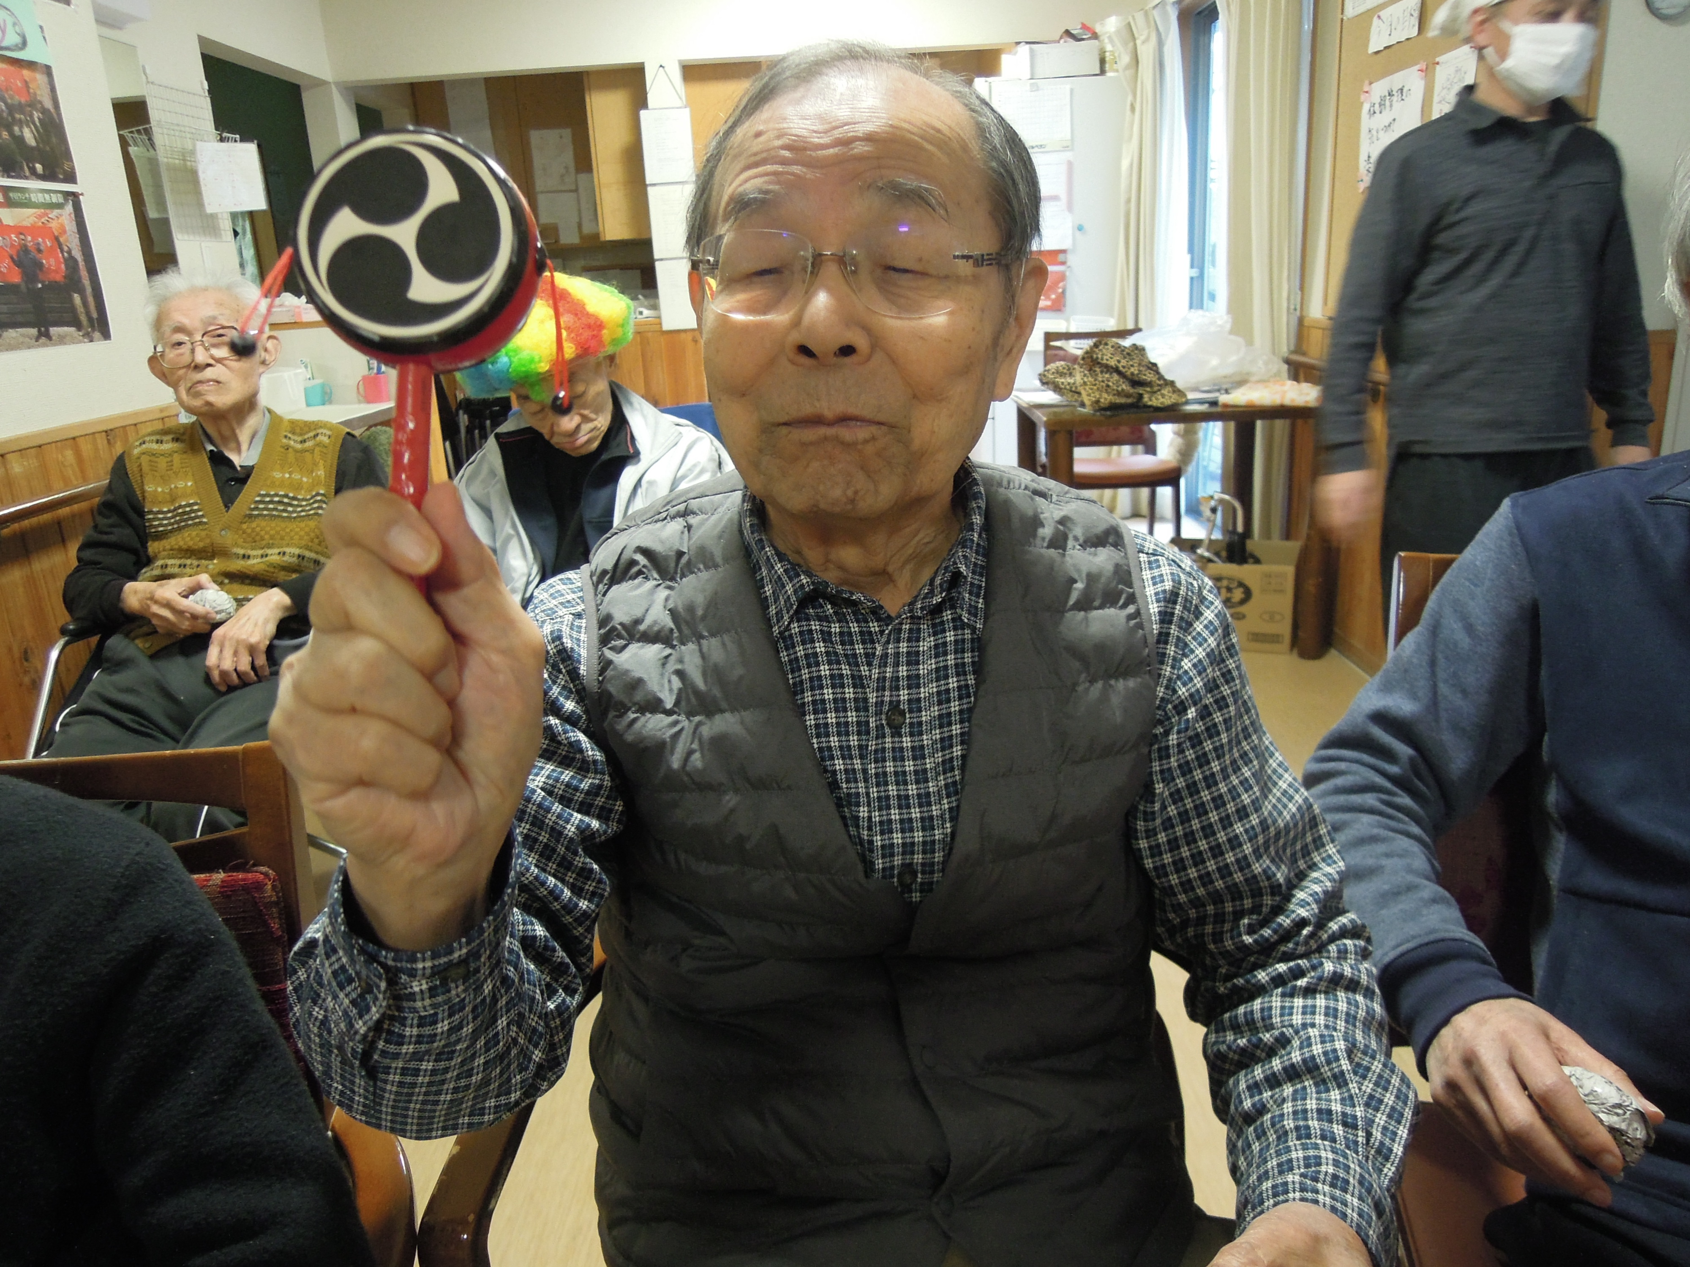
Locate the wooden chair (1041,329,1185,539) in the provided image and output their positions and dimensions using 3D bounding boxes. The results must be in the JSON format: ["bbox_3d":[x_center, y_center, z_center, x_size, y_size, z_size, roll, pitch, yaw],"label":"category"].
[{"bbox_3d":[0.976,-0.648,4.330,0.450,0.866,0.520,-3,17,0],"label":"wooden chair"}]

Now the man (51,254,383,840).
[{"bbox_3d":[-0.898,0.054,1.776,0.530,1.170,0.850,-10,18,-21],"label":"man"}]

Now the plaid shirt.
[{"bbox_3d":[0.026,0.156,0.663,0.520,0.490,0.440,-3,17,0],"label":"plaid shirt"}]

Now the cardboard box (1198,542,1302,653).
[{"bbox_3d":[1.170,-0.124,3.587,0.390,0.268,0.320,3,18,18],"label":"cardboard box"}]

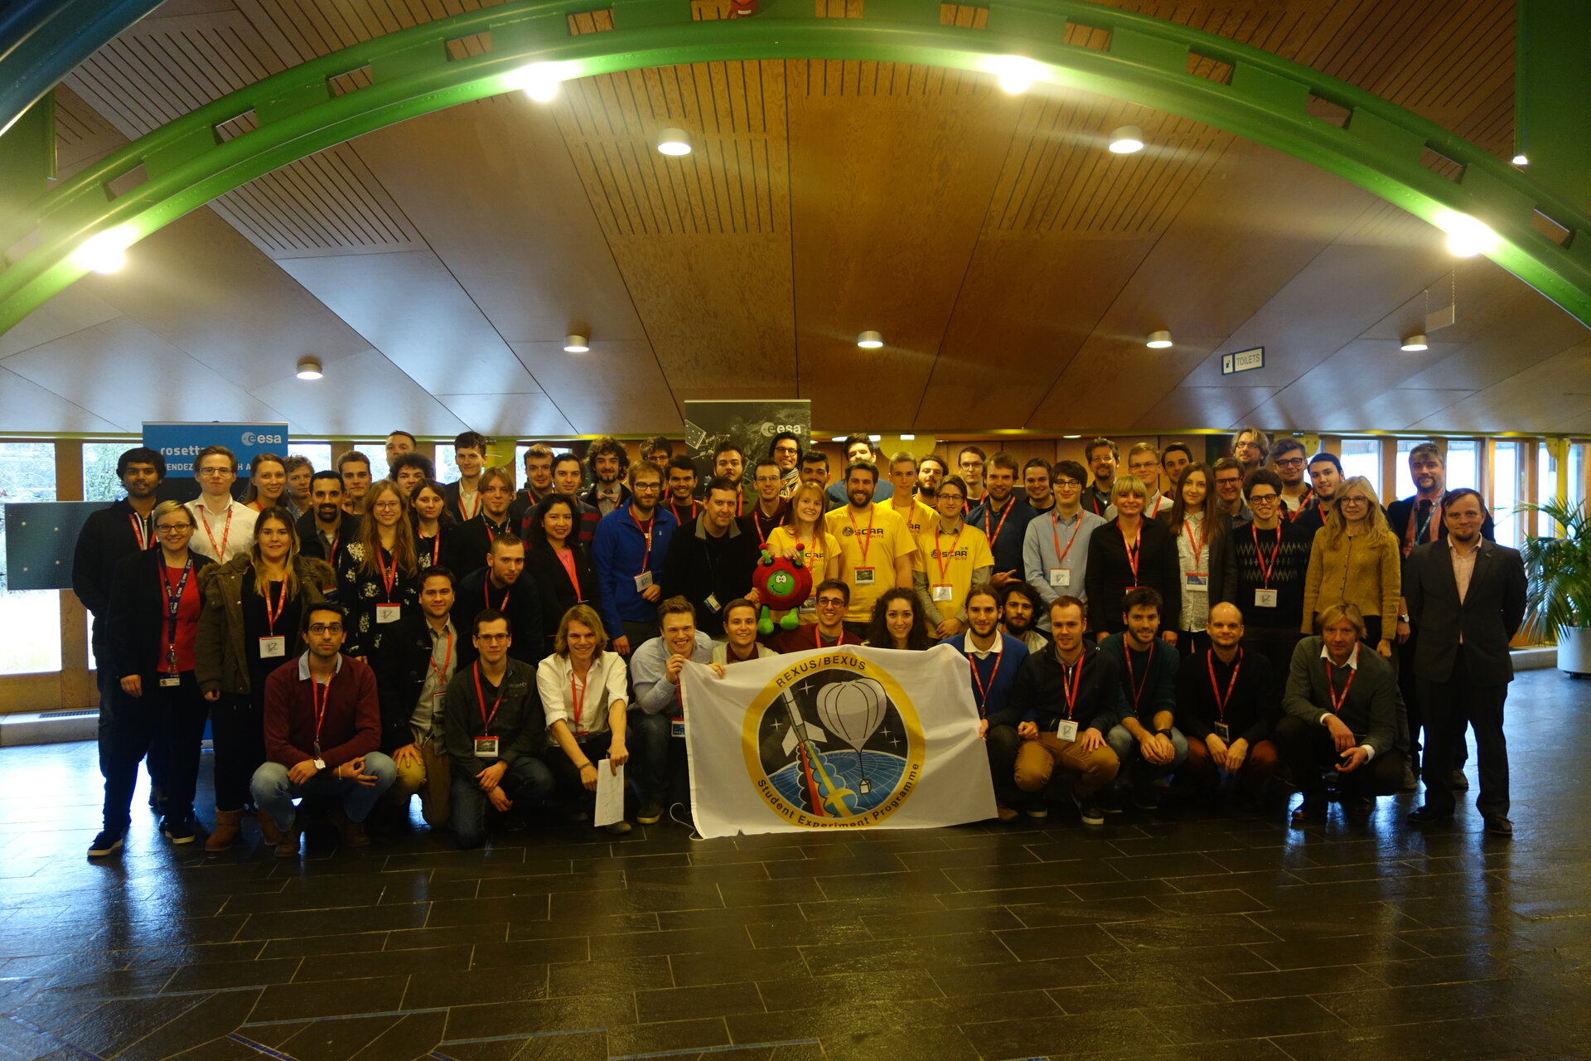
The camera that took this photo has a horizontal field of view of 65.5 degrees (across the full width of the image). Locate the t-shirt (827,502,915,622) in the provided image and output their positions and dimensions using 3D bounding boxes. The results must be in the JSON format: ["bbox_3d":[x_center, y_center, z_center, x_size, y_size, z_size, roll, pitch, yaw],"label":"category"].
[{"bbox_3d":[0.409,0.192,7.080,0.570,0.690,0.280,0,2,3],"label":"t-shirt"}]

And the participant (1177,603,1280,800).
[{"bbox_3d":[2.322,0.869,6.633,0.570,1.060,0.660,0,2,14],"label":"participant"}]

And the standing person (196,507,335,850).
[{"bbox_3d":[-2.575,0.698,6.071,0.600,1.628,0.400,-1,2,-16],"label":"standing person"}]

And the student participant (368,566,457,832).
[{"bbox_3d":[-1.869,0.809,6.150,0.540,1.265,0.660,-1,2,-18],"label":"student participant"}]

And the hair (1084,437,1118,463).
[{"bbox_3d":[1.836,-0.470,7.400,0.200,0.169,0.220,0,2,12],"label":"hair"}]

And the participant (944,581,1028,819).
[{"bbox_3d":[0.987,0.840,6.320,0.520,1.143,0.660,0,2,6],"label":"participant"}]

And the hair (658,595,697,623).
[{"bbox_3d":[-0.579,0.392,6.100,0.185,0.160,0.210,-1,2,-10],"label":"hair"}]

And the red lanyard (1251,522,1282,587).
[{"bbox_3d":[2.543,0.119,6.680,0.170,0.361,0.160,0,2,16],"label":"red lanyard"}]

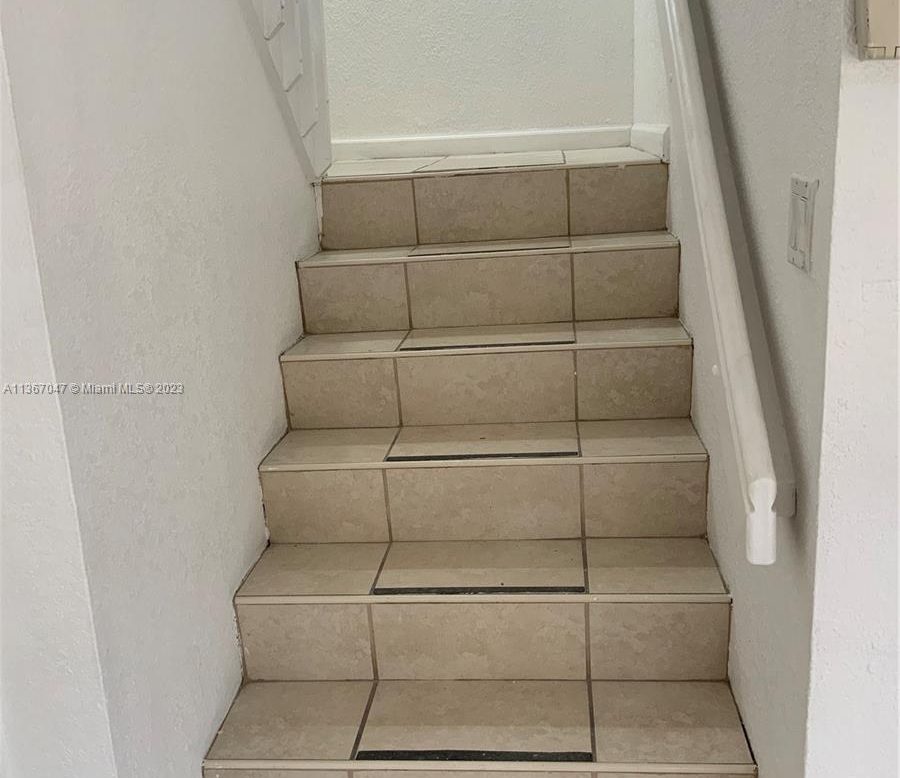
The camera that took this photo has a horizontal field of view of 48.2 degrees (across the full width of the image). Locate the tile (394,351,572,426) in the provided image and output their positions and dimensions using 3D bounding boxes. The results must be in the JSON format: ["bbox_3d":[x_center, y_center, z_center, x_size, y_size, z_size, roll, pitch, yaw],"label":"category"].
[{"bbox_3d":[0.088,0.001,2.369,0.413,0.169,0.012,-2,16,7],"label":"tile"}]

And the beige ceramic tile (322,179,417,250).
[{"bbox_3d":[-0.231,-0.501,2.870,0.265,0.178,0.010,-2,16,7],"label":"beige ceramic tile"}]

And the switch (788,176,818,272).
[{"bbox_3d":[0.425,-0.199,1.215,0.008,0.113,0.113,-2,15,7],"label":"switch"}]

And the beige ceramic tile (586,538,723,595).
[{"bbox_3d":[0.424,0.371,2.107,0.270,0.010,0.254,-2,16,7],"label":"beige ceramic tile"}]

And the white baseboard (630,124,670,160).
[{"bbox_3d":[0.618,-0.771,3.116,0.013,0.066,0.924,-2,15,7],"label":"white baseboard"}]

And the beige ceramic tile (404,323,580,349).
[{"bbox_3d":[0.097,-0.129,2.526,0.421,0.010,0.254,-2,16,7],"label":"beige ceramic tile"}]

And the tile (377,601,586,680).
[{"bbox_3d":[0.061,0.512,2.042,0.426,0.173,0.010,-2,16,7],"label":"tile"}]

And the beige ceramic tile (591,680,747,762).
[{"bbox_3d":[0.393,0.607,1.827,0.261,0.012,0.251,-2,16,7],"label":"beige ceramic tile"}]

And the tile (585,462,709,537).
[{"bbox_3d":[0.432,0.243,2.208,0.270,0.175,0.010,-2,16,7],"label":"tile"}]

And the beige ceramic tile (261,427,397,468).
[{"bbox_3d":[-0.265,0.135,2.305,0.268,0.012,0.246,-2,16,7],"label":"beige ceramic tile"}]

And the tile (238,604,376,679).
[{"bbox_3d":[-0.299,0.525,2.084,0.278,0.173,0.010,-2,16,7],"label":"tile"}]

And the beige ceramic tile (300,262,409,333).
[{"bbox_3d":[-0.249,-0.244,2.668,0.272,0.172,0.010,-2,16,7],"label":"beige ceramic tile"}]

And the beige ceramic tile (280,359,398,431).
[{"bbox_3d":[-0.263,0.010,2.464,0.272,0.171,0.010,-2,16,7],"label":"beige ceramic tile"}]

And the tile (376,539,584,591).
[{"bbox_3d":[0.069,0.383,2.149,0.426,0.010,0.254,-2,16,7],"label":"tile"}]

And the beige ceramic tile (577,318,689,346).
[{"bbox_3d":[0.436,-0.135,2.423,0.261,0.012,0.243,-2,16,7],"label":"beige ceramic tile"}]

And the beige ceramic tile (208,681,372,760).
[{"bbox_3d":[-0.300,0.641,1.949,0.272,0.010,0.257,-2,16,7],"label":"beige ceramic tile"}]

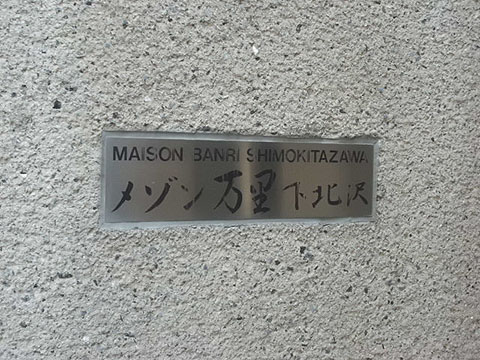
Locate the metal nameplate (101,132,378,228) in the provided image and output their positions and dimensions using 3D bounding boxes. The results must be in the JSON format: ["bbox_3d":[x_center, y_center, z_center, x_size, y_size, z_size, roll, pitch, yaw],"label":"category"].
[{"bbox_3d":[0.014,0.001,1.212,0.410,0.108,0.010,0,1,-29],"label":"metal nameplate"}]

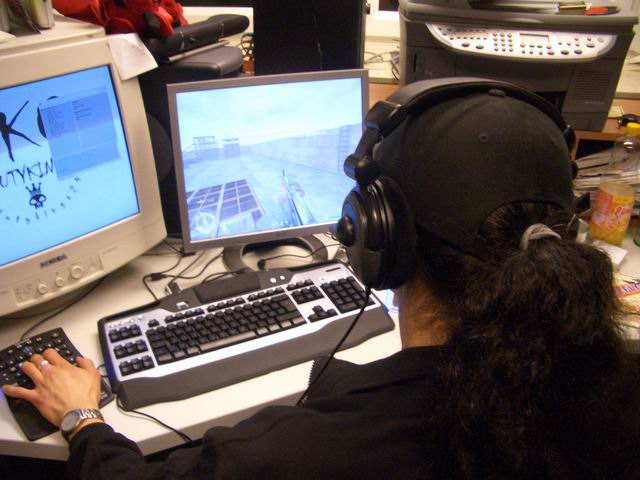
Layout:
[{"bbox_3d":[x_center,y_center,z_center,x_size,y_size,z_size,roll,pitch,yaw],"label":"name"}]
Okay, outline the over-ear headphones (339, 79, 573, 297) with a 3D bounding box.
[{"bbox_3d":[0.132,-0.049,0.602,0.222,0.200,0.100,3,9,-16],"label":"over-ear headphones"}]

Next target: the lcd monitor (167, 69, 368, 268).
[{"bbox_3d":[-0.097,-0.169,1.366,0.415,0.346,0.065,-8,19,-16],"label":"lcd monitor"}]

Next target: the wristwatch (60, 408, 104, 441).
[{"bbox_3d":[-0.351,0.276,0.958,0.037,0.050,0.060,24,69,34],"label":"wristwatch"}]

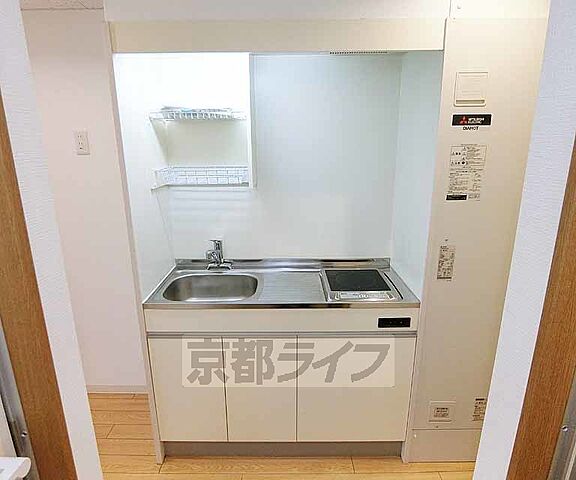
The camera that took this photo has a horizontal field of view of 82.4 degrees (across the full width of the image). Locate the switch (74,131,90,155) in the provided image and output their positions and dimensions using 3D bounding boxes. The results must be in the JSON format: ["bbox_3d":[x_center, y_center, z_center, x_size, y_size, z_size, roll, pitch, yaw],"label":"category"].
[{"bbox_3d":[-1.081,-0.509,1.728,0.069,0.119,0.010,0,14,0],"label":"switch"}]

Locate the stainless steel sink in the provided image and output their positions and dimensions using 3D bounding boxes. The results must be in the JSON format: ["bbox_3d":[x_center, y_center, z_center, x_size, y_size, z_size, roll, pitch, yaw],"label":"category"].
[{"bbox_3d":[-0.354,0.291,1.604,0.426,0.148,0.307,0,14,0],"label":"stainless steel sink"}]

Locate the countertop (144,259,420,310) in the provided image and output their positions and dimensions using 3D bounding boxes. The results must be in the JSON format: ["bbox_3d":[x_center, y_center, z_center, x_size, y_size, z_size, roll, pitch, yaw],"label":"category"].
[{"bbox_3d":[-0.027,0.200,1.626,1.188,0.077,0.446,0,14,0],"label":"countertop"}]

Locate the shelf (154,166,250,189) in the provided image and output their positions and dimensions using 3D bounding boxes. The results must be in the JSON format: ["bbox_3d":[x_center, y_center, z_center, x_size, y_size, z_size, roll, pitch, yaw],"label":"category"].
[{"bbox_3d":[-0.401,-0.301,1.612,0.441,0.084,0.208,0,14,0],"label":"shelf"}]

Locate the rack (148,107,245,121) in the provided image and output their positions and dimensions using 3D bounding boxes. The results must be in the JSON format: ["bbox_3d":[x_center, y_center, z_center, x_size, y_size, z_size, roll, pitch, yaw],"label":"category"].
[{"bbox_3d":[-0.403,-0.589,1.544,0.441,0.046,0.198,0,14,0],"label":"rack"}]

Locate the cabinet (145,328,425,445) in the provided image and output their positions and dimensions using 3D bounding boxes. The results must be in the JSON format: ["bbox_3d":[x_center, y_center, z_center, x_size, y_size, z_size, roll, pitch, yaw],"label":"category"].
[{"bbox_3d":[-0.025,0.639,1.746,1.190,0.607,0.440,0,15,0],"label":"cabinet"}]

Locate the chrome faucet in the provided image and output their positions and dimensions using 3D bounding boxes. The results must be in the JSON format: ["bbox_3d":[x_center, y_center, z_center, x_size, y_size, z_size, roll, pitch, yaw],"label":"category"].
[{"bbox_3d":[-0.374,0.094,1.738,0.139,0.178,0.158,2,14,8],"label":"chrome faucet"}]

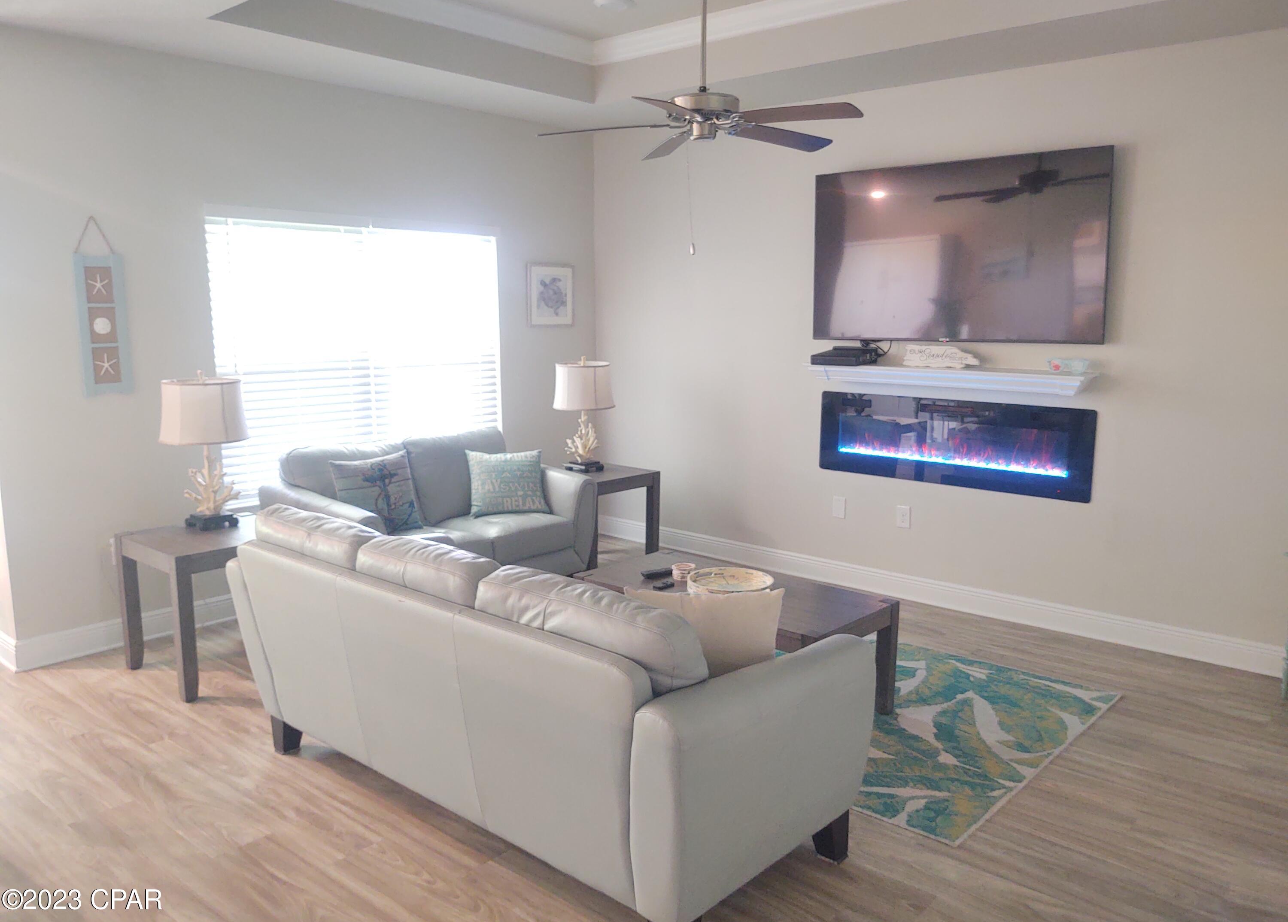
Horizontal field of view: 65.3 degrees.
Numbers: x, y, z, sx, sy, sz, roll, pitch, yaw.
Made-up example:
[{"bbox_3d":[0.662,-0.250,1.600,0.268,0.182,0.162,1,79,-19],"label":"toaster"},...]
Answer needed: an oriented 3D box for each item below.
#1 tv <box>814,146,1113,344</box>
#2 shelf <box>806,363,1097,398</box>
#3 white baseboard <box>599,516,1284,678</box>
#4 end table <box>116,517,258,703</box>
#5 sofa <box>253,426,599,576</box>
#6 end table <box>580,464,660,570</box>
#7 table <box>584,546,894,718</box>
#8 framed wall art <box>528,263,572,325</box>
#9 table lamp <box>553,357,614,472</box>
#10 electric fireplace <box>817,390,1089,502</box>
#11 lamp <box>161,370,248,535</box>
[{"bbox_3d":[1.574,-1.067,5.165,1.570,0.903,0.065,8,12,41],"label":"tv"},{"bbox_3d":[1.534,-0.428,5.239,1.535,0.100,0.190,8,12,41],"label":"shelf"},{"bbox_3d":[1.240,0.673,5.790,4.220,0.140,0.016,8,12,41],"label":"white baseboard"},{"bbox_3d":[-1.899,0.619,4.500,0.600,0.610,0.620,8,12,41],"label":"end table"},{"bbox_3d":[-1.134,0.335,5.456,0.930,0.890,1.590,8,12,41],"label":"sofa"},{"bbox_3d":[-0.329,0.369,6.180,0.600,0.610,0.617,8,12,41],"label":"end table"},{"bbox_3d":[0.352,0.753,4.182,1.218,0.461,0.602,8,12,41],"label":"table"},{"bbox_3d":[-0.614,-1.082,6.596,0.030,0.402,0.402,8,12,41],"label":"framed wall art"},{"bbox_3d":[-0.377,-0.294,6.196,0.380,0.697,0.390,0,9,0],"label":"table lamp"},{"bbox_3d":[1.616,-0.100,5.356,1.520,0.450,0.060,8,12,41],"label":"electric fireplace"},{"bbox_3d":[-1.965,-0.048,4.516,0.390,0.704,0.400,8,12,41],"label":"lamp"}]

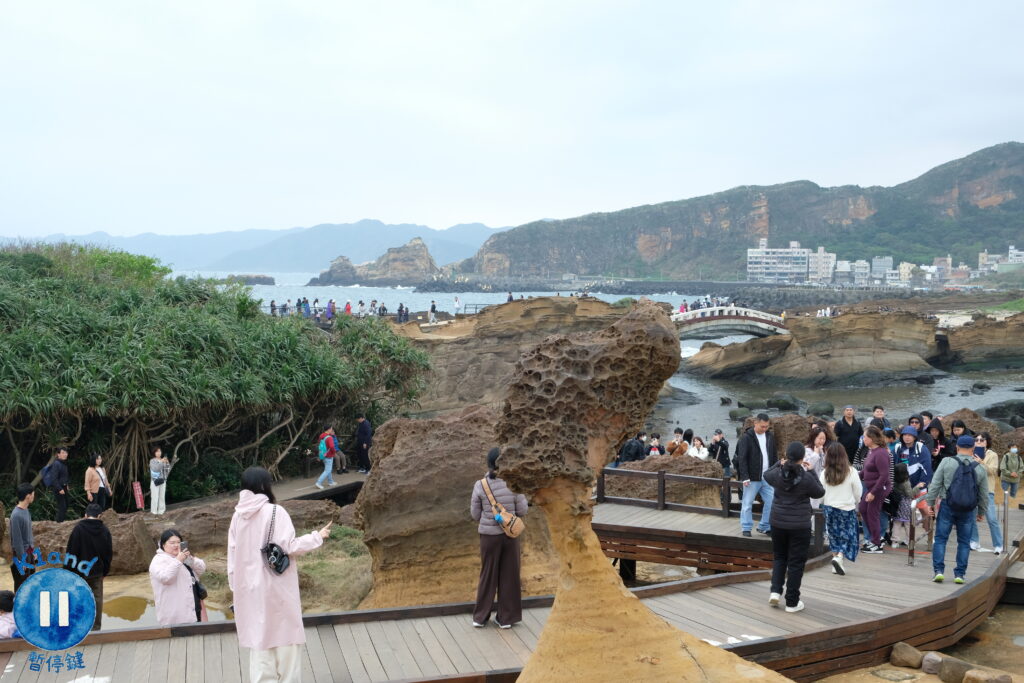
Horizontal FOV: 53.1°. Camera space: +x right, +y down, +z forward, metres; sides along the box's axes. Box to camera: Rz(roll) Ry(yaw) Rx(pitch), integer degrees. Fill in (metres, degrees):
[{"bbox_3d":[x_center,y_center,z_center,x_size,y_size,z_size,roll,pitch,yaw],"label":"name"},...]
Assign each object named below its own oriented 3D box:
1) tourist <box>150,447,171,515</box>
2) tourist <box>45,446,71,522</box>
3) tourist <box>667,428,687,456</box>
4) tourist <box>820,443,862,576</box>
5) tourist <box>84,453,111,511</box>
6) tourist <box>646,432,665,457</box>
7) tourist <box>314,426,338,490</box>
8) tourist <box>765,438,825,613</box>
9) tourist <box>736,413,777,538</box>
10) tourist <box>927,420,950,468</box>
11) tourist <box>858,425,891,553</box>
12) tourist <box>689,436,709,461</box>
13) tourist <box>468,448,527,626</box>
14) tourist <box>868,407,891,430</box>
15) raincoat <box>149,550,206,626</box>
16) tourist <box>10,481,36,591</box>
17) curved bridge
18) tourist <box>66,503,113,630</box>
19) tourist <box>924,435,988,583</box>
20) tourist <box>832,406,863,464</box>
[{"bbox_3d":[-8.393,3.305,24.487,0.460,1.580,0.450,-4,5,-43],"label":"tourist"},{"bbox_3d":[-10.501,3.322,23.686,0.520,1.710,0.500,1,4,16],"label":"tourist"},{"bbox_3d":[3.431,2.612,21.231,0.470,1.650,0.420,0,4,7],"label":"tourist"},{"bbox_3d":[3.979,1.999,12.368,0.480,1.560,0.420,1,4,13],"label":"tourist"},{"bbox_3d":[-8.904,3.194,22.055,0.380,1.580,0.500,2,5,30],"label":"tourist"},{"bbox_3d":[2.993,2.732,21.357,0.520,1.650,0.450,1,4,8],"label":"tourist"},{"bbox_3d":[-4.789,2.975,26.512,0.580,1.640,0.500,-4,5,-41],"label":"tourist"},{"bbox_3d":[2.721,1.774,9.865,0.580,1.630,0.500,1,4,14],"label":"tourist"},{"bbox_3d":[3.453,1.856,14.463,0.540,1.690,0.400,-1,4,-14],"label":"tourist"},{"bbox_3d":[6.411,1.963,15.357,0.500,1.630,0.420,2,5,30],"label":"tourist"},{"bbox_3d":[4.667,1.886,13.168,0.420,1.630,0.480,-1,4,-16],"label":"tourist"},{"bbox_3d":[3.879,2.785,21.355,0.480,1.580,0.380,2,4,23],"label":"tourist"},{"bbox_3d":[-0.113,1.767,9.280,0.520,1.620,0.420,0,4,5],"label":"tourist"},{"bbox_3d":[6.364,1.968,17.760,0.520,1.710,0.360,1,4,17],"label":"tourist"},{"bbox_3d":[-3.298,2.503,10.097,0.440,0.920,0.530,3,5,38],"label":"raincoat"},{"bbox_3d":[-5.846,2.542,12.205,0.290,1.720,0.420,-3,5,-41],"label":"tourist"},{"bbox_3d":[20.342,-1.828,96.000,11.000,2.900,3.300,0,4,-3],"label":"curved bridge"},{"bbox_3d":[-4.958,2.720,12.017,0.540,1.660,0.400,-1,4,-16],"label":"tourist"},{"bbox_3d":[5.144,1.933,11.884,0.680,1.700,0.500,1,4,12],"label":"tourist"},{"bbox_3d":[5.242,1.858,16.059,0.520,1.720,0.360,1,4,14],"label":"tourist"}]

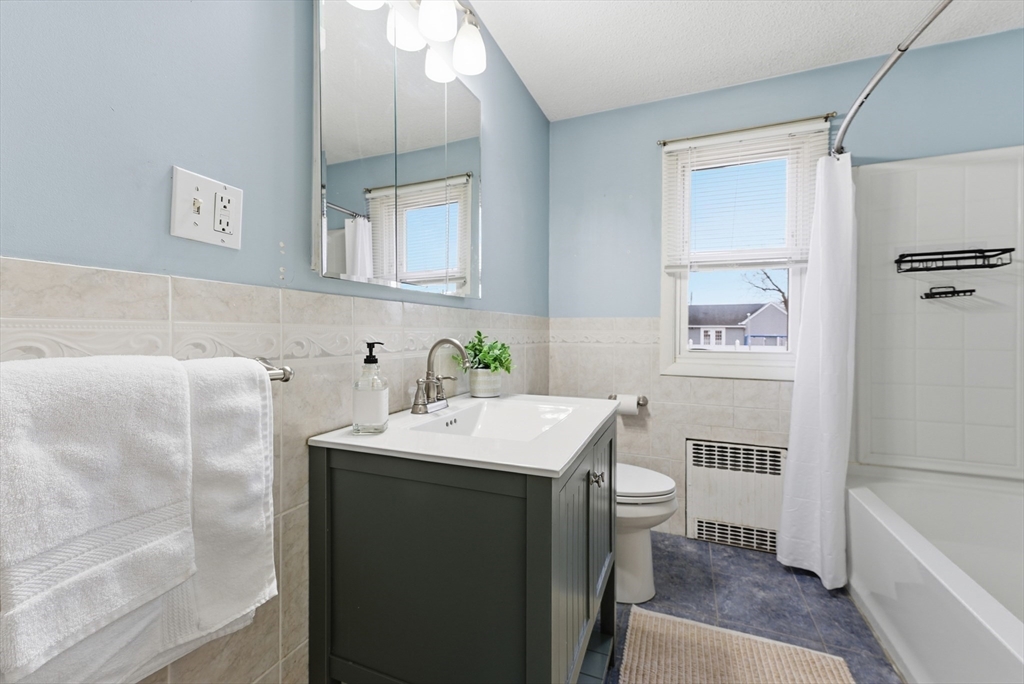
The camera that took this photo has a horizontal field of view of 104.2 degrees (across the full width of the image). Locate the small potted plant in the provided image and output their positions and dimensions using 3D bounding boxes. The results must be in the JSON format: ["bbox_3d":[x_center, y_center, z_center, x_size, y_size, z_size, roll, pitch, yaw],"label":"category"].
[{"bbox_3d":[-0.108,0.078,1.509,0.200,0.254,0.218,0,1,0],"label":"small potted plant"}]

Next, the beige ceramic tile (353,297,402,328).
[{"bbox_3d":[-0.388,-0.084,1.157,0.010,0.079,0.203,1,1,24],"label":"beige ceramic tile"}]

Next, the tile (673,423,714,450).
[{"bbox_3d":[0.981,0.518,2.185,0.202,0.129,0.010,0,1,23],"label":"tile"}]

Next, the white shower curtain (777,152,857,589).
[{"bbox_3d":[1.394,0.120,1.833,0.245,1.890,0.220,1,1,24],"label":"white shower curtain"}]

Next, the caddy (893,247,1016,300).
[{"bbox_3d":[1.880,-0.288,1.712,0.300,0.205,0.140,1,1,24],"label":"caddy"}]

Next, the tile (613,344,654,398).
[{"bbox_3d":[0.696,0.183,2.301,0.203,0.309,0.010,0,1,23],"label":"tile"}]

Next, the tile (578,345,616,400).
[{"bbox_3d":[0.515,0.182,2.417,0.203,0.308,0.010,1,1,24],"label":"tile"}]

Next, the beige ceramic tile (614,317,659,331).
[{"bbox_3d":[0.710,-0.104,2.324,0.220,0.077,0.010,1,1,24],"label":"beige ceramic tile"}]

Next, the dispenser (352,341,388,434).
[{"bbox_3d":[-0.341,0.106,0.974,0.068,0.219,0.080,0,1,0],"label":"dispenser"}]

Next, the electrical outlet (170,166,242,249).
[{"bbox_3d":[-0.542,-0.235,0.715,0.012,0.115,0.114,0,1,23],"label":"electrical outlet"}]

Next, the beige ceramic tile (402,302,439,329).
[{"bbox_3d":[-0.305,-0.087,1.342,0.010,0.079,0.203,1,1,24],"label":"beige ceramic tile"}]

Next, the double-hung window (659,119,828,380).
[{"bbox_3d":[1.183,-0.439,2.094,0.748,1.264,0.100,1,1,24],"label":"double-hung window"}]

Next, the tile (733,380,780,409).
[{"bbox_3d":[1.262,0.272,2.058,0.205,0.145,0.010,0,1,23],"label":"tile"}]

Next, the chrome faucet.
[{"bbox_3d":[-0.202,0.098,1.218,0.169,0.224,0.158,0,1,23],"label":"chrome faucet"}]

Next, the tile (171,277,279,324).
[{"bbox_3d":[-0.535,-0.074,0.759,0.010,0.075,0.199,0,1,23],"label":"tile"}]

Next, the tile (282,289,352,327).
[{"bbox_3d":[-0.471,-0.080,0.971,0.010,0.079,0.203,1,1,24],"label":"tile"}]

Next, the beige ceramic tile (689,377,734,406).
[{"bbox_3d":[1.073,0.267,2.140,0.208,0.150,0.010,0,1,23],"label":"beige ceramic tile"}]

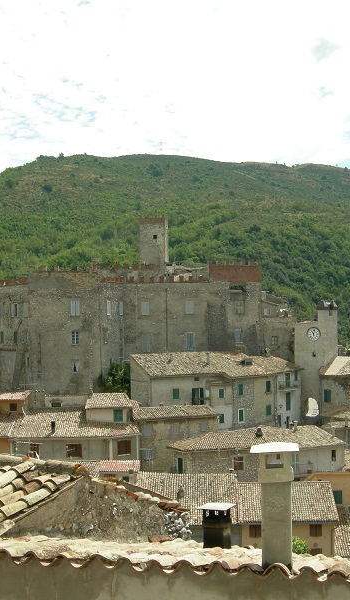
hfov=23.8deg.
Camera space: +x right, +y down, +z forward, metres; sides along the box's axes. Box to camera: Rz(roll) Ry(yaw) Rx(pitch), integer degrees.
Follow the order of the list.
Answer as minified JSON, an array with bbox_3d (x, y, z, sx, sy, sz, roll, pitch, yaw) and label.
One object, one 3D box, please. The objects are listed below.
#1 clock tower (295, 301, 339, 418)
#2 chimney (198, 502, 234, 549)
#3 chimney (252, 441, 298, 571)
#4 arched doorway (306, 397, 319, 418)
[{"bbox_3d":[17.800,7.700,103.900,5.300,15.300,4.900,0,2,14],"label":"clock tower"},{"bbox_3d":[0.530,2.850,10.400,0.380,0.570,0.380,0,2,20],"label":"chimney"},{"bbox_3d":[0.815,1.655,6.750,0.390,1.010,0.380,0,2,4],"label":"chimney"},{"bbox_3d":[15.865,12.404,96.000,1.600,2.550,0.700,-1,-1,17],"label":"arched doorway"}]

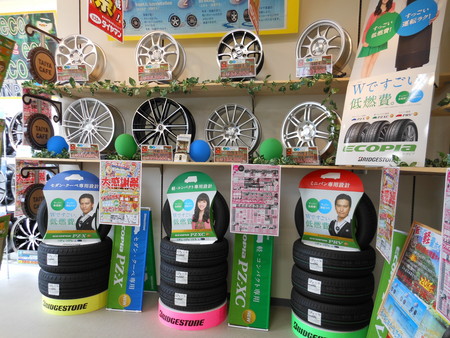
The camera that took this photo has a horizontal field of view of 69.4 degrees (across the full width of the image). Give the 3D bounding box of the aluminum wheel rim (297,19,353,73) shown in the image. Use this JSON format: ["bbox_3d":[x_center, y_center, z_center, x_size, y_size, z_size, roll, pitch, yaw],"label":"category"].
[{"bbox_3d":[0.797,-0.974,2.633,0.393,0.393,0.190,4,6,37],"label":"aluminum wheel rim"}]

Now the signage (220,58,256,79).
[{"bbox_3d":[0.104,-0.799,2.573,0.287,0.140,0.012,2,-4,16],"label":"signage"}]

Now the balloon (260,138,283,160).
[{"bbox_3d":[0.378,-0.160,2.652,0.184,0.187,0.184,2,3,11],"label":"balloon"}]

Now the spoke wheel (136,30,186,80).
[{"bbox_3d":[-0.569,-1.001,2.925,0.397,0.397,0.190,2,4,11],"label":"spoke wheel"}]

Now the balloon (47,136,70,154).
[{"bbox_3d":[-1.476,-0.197,2.869,0.173,0.190,0.173,-1,5,-27],"label":"balloon"}]

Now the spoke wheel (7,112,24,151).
[{"bbox_3d":[-1.955,-0.364,3.398,0.505,0.505,0.200,2,3,12],"label":"spoke wheel"}]

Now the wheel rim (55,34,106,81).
[{"bbox_3d":[-1.358,-1.036,3.077,0.401,0.401,0.196,1,4,4],"label":"wheel rim"}]

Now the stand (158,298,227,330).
[{"bbox_3d":[-0.280,1.219,2.934,0.617,0.146,0.617,1,3,0],"label":"stand"}]

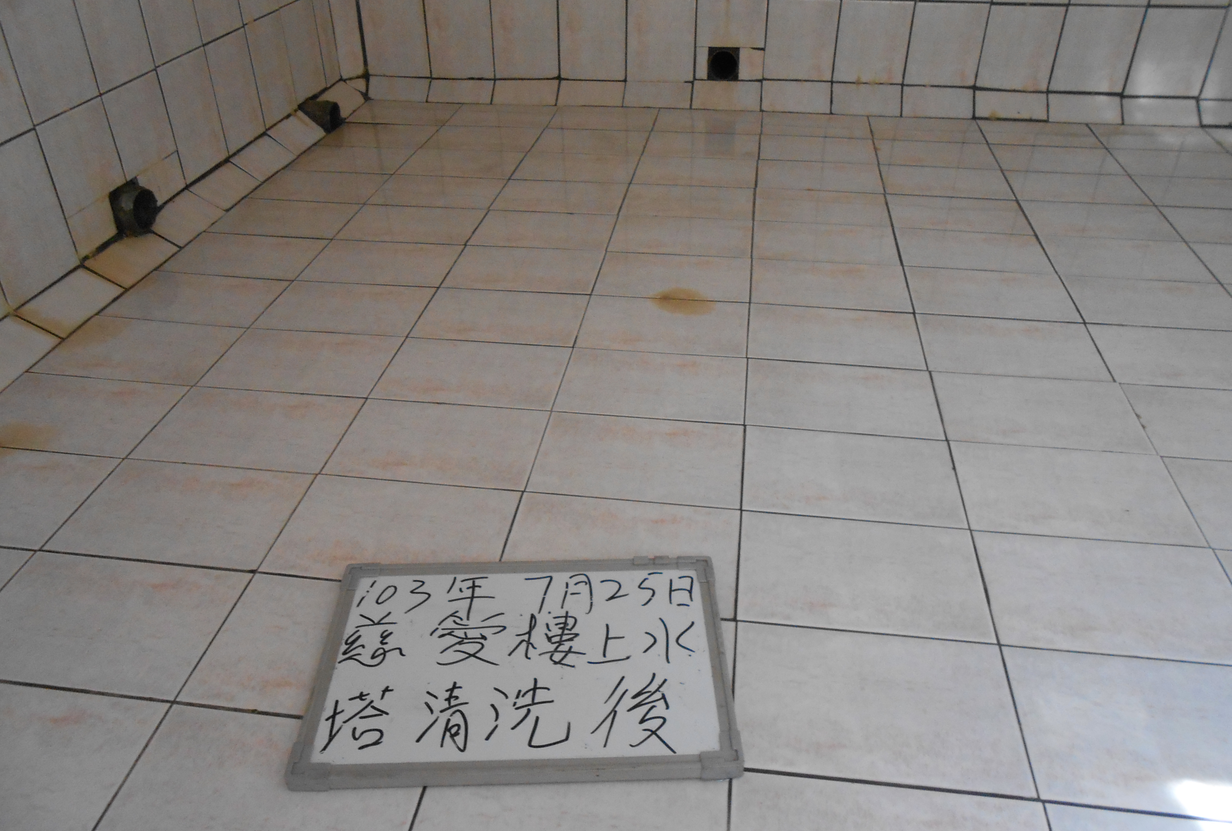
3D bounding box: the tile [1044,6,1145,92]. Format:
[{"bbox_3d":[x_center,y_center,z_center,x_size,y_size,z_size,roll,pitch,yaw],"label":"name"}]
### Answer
[{"bbox_3d":[1.312,-0.997,2.528,0.197,0.228,0.010,4,35,7],"label":"tile"}]

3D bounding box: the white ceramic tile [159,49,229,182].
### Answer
[{"bbox_3d":[-0.958,-0.678,2.100,0.010,0.254,0.197,4,35,7],"label":"white ceramic tile"}]

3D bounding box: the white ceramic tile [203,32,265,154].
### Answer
[{"bbox_3d":[-0.930,-0.791,2.259,0.010,0.257,0.200,4,35,7],"label":"white ceramic tile"}]

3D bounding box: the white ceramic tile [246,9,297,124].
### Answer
[{"bbox_3d":[-0.902,-0.908,2.420,0.010,0.249,0.200,4,35,7],"label":"white ceramic tile"}]

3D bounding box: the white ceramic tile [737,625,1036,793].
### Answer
[{"bbox_3d":[0.280,0.314,1.009,0.300,0.010,0.198,4,35,7],"label":"white ceramic tile"}]

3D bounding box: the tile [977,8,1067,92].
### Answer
[{"bbox_3d":[1.134,-1.032,2.596,0.200,0.228,0.010,4,35,7],"label":"tile"}]

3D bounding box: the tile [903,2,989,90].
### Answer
[{"bbox_3d":[0.919,-1.029,2.572,0.198,0.221,0.010,4,35,7],"label":"tile"}]

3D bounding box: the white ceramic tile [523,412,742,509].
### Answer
[{"bbox_3d":[0.034,0.067,1.363,0.300,0.010,0.199,4,35,7],"label":"white ceramic tile"}]

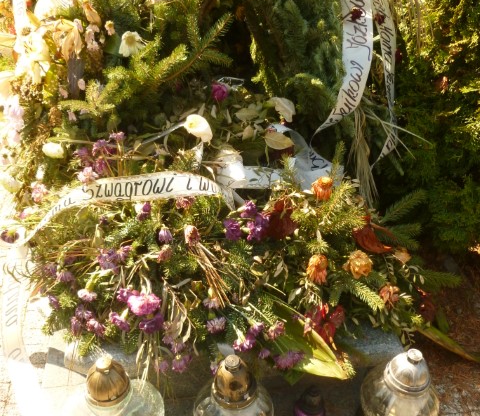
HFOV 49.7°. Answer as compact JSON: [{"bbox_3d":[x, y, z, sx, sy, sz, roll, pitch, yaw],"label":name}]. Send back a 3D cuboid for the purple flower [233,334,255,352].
[{"bbox_3d":[0.011,0.325,1.240,0.055,0.040,0.044,3,32,1],"label":"purple flower"}]

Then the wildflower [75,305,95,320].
[{"bbox_3d":[-0.417,0.281,1.390,0.052,0.038,0.041,0,31,0],"label":"wildflower"}]

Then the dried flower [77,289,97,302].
[{"bbox_3d":[-0.353,0.201,1.190,0.046,0.031,0.035,0,34,0],"label":"dried flower"}]

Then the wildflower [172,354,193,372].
[{"bbox_3d":[-0.129,0.348,1.160,0.045,0.038,0.038,0,34,0],"label":"wildflower"}]

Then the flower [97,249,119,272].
[{"bbox_3d":[-0.363,0.144,1.420,0.059,0.058,0.054,0,31,0],"label":"flower"}]

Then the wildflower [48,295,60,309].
[{"bbox_3d":[-0.430,0.217,1.200,0.028,0.031,0.027,0,34,0],"label":"wildflower"}]

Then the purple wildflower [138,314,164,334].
[{"bbox_3d":[-0.240,0.315,1.402,0.067,0.050,0.051,0,30,0],"label":"purple wildflower"}]

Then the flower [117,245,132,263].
[{"bbox_3d":[-0.319,0.126,1.430,0.043,0.044,0.040,0,31,0],"label":"flower"}]

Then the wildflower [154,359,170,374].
[{"bbox_3d":[-0.174,0.355,1.160,0.036,0.034,0.032,0,34,0],"label":"wildflower"}]

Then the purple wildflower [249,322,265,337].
[{"bbox_3d":[0.043,0.315,1.340,0.040,0.032,0.033,0,31,0],"label":"purple wildflower"}]

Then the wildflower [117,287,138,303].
[{"bbox_3d":[-0.306,0.235,1.407,0.057,0.040,0.043,0,30,0],"label":"wildflower"}]

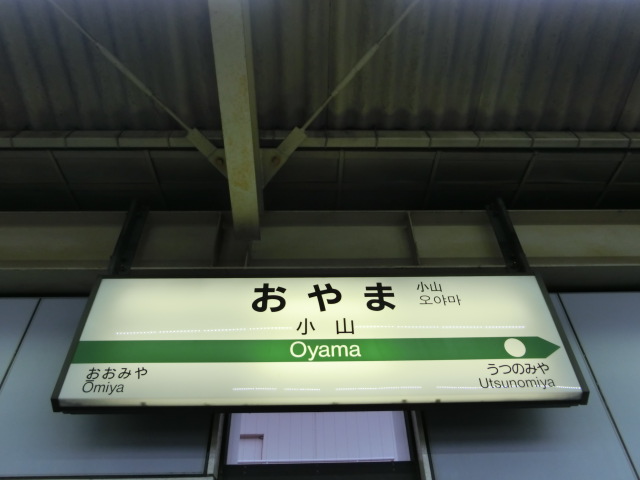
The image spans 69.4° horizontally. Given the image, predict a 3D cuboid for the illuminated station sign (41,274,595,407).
[{"bbox_3d":[0.008,0.425,2.008,2.050,0.643,0.150,0,-41,-1],"label":"illuminated station sign"}]

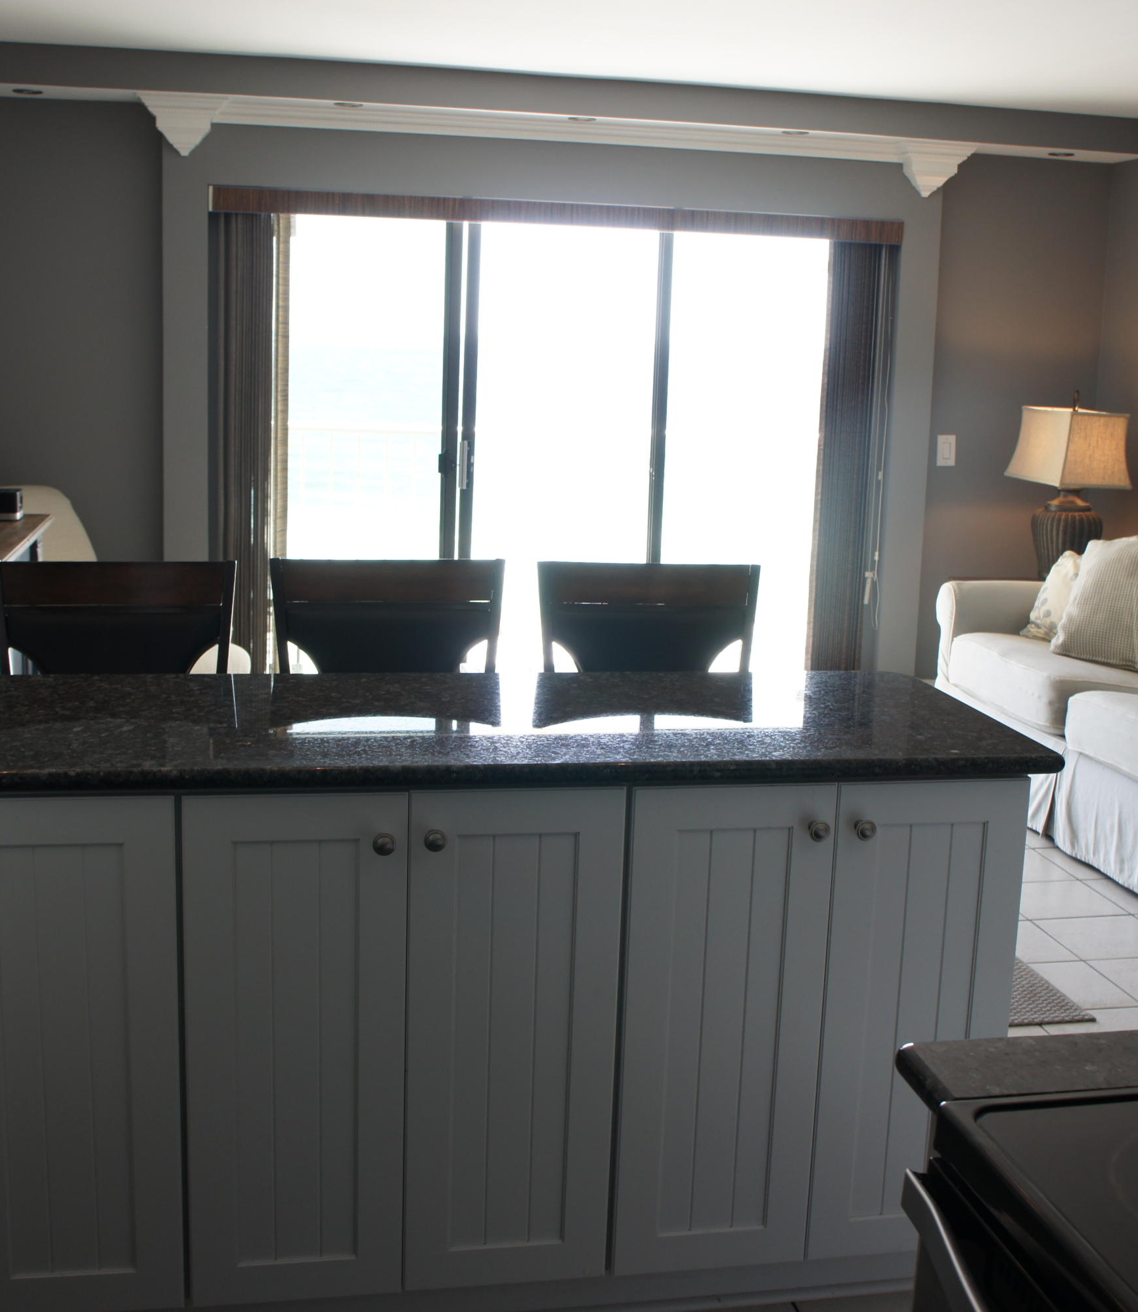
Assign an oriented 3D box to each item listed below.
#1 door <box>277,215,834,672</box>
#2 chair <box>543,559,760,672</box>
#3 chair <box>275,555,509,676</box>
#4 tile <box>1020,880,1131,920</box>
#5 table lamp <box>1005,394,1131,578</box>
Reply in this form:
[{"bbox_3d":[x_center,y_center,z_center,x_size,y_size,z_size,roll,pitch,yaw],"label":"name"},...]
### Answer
[{"bbox_3d":[-0.032,-0.759,6.601,2.400,2.014,0.120,0,11,-11],"label":"door"},{"bbox_3d":[0.193,0.389,3.148,0.460,1.084,0.520,0,11,-11],"label":"chair"},{"bbox_3d":[-0.317,0.392,3.045,0.460,1.084,0.520,0,11,-11],"label":"chair"},{"bbox_3d":[1.378,0.694,4.661,0.302,0.010,0.302,0,11,-11],"label":"tile"},{"bbox_3d":[1.947,-0.641,6.454,0.340,0.770,0.340,-2,12,-21],"label":"table lamp"}]

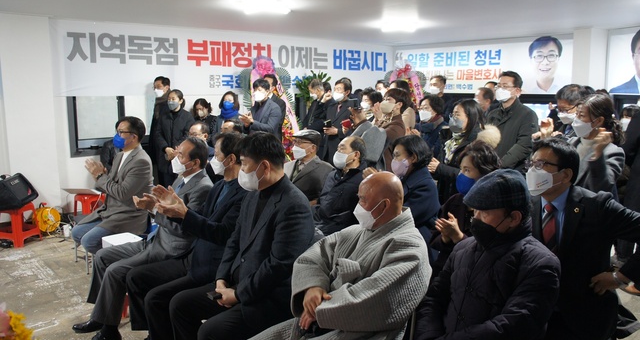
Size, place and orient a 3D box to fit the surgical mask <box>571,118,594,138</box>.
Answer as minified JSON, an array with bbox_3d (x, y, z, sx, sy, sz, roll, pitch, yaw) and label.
[{"bbox_3d":[1.434,-0.232,2.620,0.085,0.115,0.130,-3,10,-20],"label":"surgical mask"}]

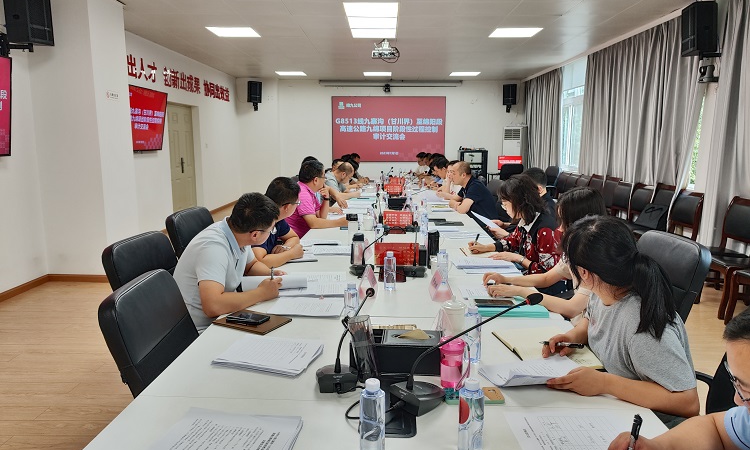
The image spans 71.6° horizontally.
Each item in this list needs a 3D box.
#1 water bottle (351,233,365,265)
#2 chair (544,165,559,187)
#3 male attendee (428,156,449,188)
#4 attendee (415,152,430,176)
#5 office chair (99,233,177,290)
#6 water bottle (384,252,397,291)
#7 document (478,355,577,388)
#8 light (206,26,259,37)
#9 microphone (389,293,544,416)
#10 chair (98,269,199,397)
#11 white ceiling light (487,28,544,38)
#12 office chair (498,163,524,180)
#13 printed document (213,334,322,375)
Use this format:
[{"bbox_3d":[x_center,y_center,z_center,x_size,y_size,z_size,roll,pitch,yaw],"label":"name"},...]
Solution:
[{"bbox_3d":[-0.100,0.142,3.037,0.077,0.186,0.077,0,8,1],"label":"water bottle"},{"bbox_3d":[2.660,-0.468,8.639,0.620,1.000,0.600,-2,10,-12],"label":"chair"},{"bbox_3d":[1.020,-0.257,6.646,0.750,1.230,0.500,0,9,3],"label":"male attendee"},{"bbox_3d":[0.950,-0.675,9.311,0.650,1.240,0.500,-2,9,-12],"label":"attendee"},{"bbox_3d":[-0.890,0.564,2.450,0.640,0.970,0.580,3,10,18],"label":"office chair"},{"bbox_3d":[0.074,0.224,2.498,0.057,0.177,0.057,0,8,1],"label":"water bottle"},{"bbox_3d":[0.458,0.428,1.514,0.285,0.040,0.180,-2,10,-11],"label":"document"},{"bbox_3d":[-1.926,-2.655,7.145,0.600,0.050,0.600,0,8,1],"label":"light"},{"bbox_3d":[0.253,0.323,1.377,0.430,0.280,0.140,-2,8,-14],"label":"microphone"},{"bbox_3d":[-0.531,0.674,1.777,0.640,0.980,0.600,-1,8,-4],"label":"chair"},{"bbox_3d":[1.863,-2.555,6.900,0.600,0.020,0.600,0,9,1],"label":"white ceiling light"},{"bbox_3d":[2.630,-0.697,10.121,0.600,0.970,0.600,0,9,0],"label":"office chair"},{"bbox_3d":[-0.346,0.418,1.673,0.310,0.016,0.235,4,10,19],"label":"printed document"}]

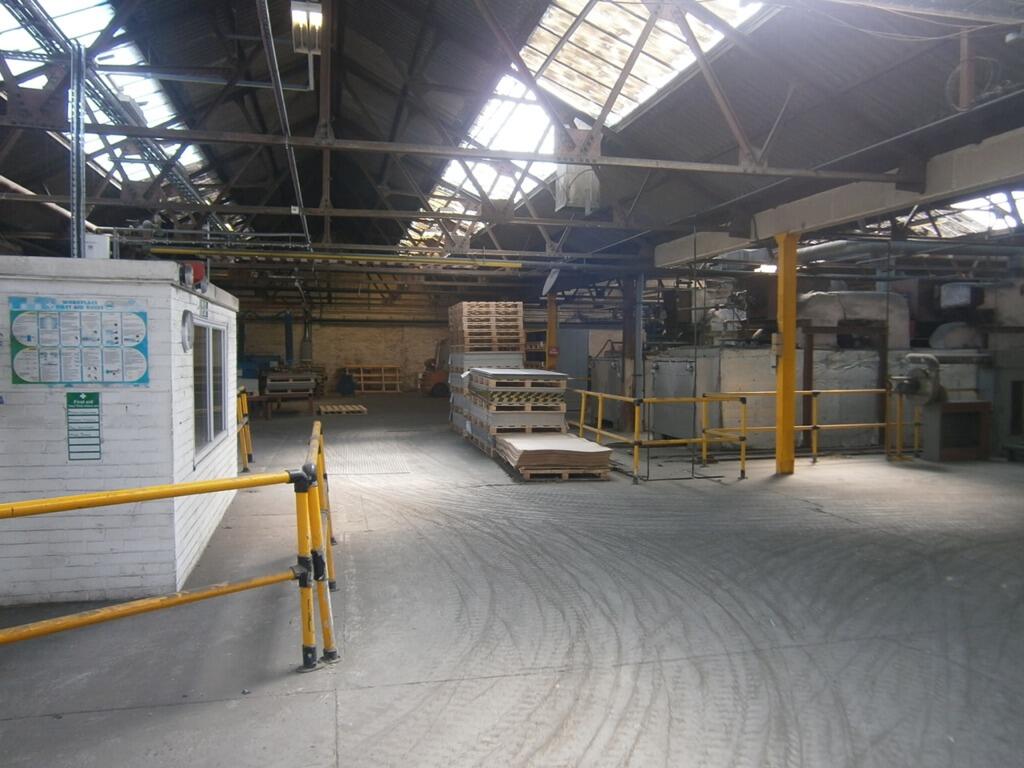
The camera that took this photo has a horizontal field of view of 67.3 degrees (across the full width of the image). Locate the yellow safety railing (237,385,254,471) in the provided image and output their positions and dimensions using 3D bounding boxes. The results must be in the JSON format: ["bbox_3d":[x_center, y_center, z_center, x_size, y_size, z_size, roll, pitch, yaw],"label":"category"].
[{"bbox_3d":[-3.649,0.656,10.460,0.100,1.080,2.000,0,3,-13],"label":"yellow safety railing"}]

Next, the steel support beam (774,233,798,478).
[{"bbox_3d":[3.730,-0.409,10.479,0.180,3.250,0.180,0,3,-13],"label":"steel support beam"}]

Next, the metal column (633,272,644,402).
[{"bbox_3d":[2.544,-0.647,15.550,0.180,3.250,0.180,0,3,-13],"label":"metal column"}]

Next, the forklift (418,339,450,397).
[{"bbox_3d":[-1.951,-0.652,27.616,2.900,2.120,1.150,0,3,-13],"label":"forklift"}]

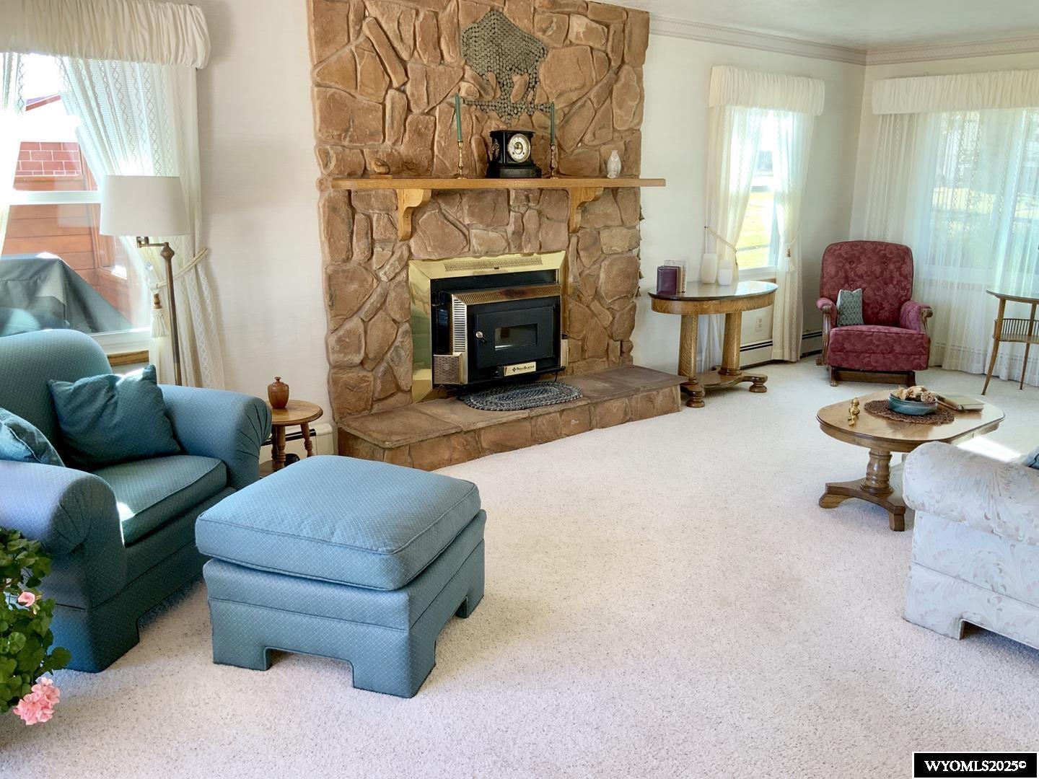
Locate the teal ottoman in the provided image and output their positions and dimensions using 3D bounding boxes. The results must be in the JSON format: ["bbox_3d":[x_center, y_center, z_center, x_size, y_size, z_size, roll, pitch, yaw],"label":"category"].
[{"bbox_3d":[-0.542,0.570,2.893,0.675,0.485,0.675,5,15,16],"label":"teal ottoman"}]

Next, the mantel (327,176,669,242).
[{"bbox_3d":[-0.013,-1.020,4.900,2.160,0.327,0.265,-11,18,-37],"label":"mantel"}]

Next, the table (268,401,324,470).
[{"bbox_3d":[-1.036,0.325,3.828,0.358,0.482,0.358,-11,18,-37],"label":"table"}]

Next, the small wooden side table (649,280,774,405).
[{"bbox_3d":[1.298,-0.329,5.972,1.140,0.731,0.600,-11,18,-37],"label":"small wooden side table"}]

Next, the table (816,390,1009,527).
[{"bbox_3d":[1.804,0.317,4.098,1.042,0.436,0.640,-11,18,-37],"label":"table"}]

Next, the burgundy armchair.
[{"bbox_3d":[2.595,-0.577,6.513,0.770,0.975,0.820,2,15,5],"label":"burgundy armchair"}]

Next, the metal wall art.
[{"bbox_3d":[-0.062,-1.774,4.788,0.615,0.560,0.050,-11,18,-37],"label":"metal wall art"}]

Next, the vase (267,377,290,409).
[{"bbox_3d":[-1.053,0.014,3.789,0.094,0.139,0.094,-11,18,-37],"label":"vase"}]

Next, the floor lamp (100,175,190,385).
[{"bbox_3d":[-1.500,-0.137,3.632,0.400,1.463,0.370,-11,18,-37],"label":"floor lamp"}]

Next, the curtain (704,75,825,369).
[{"bbox_3d":[1.774,-1.199,6.446,1.130,2.170,0.180,-11,18,-37],"label":"curtain"}]

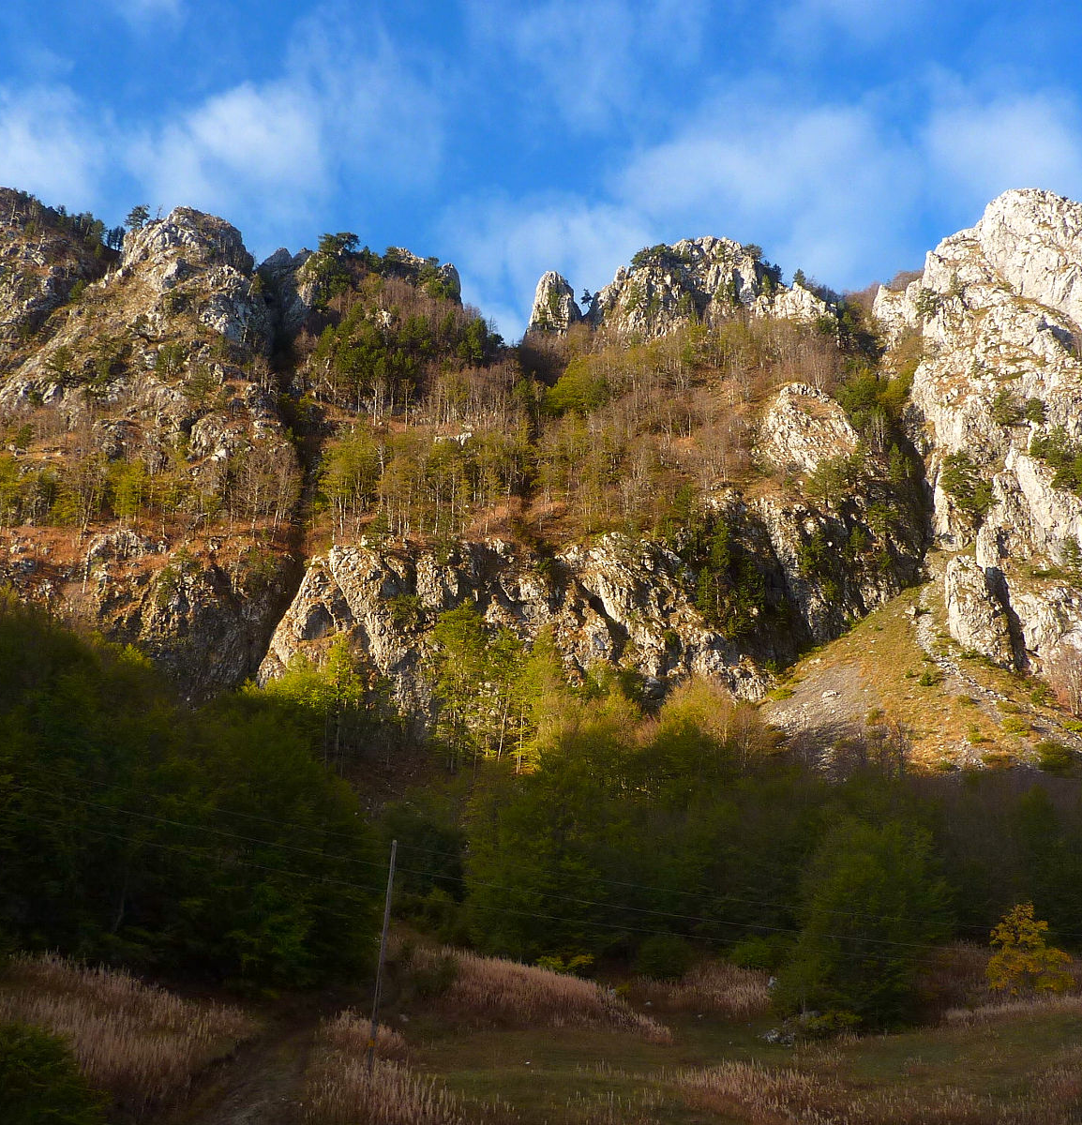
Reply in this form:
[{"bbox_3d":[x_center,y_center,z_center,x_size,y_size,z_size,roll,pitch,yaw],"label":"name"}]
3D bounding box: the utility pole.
[{"bbox_3d":[-5.726,14.259,39.159,0.210,8.200,0.210,6,-17,-6],"label":"utility pole"}]

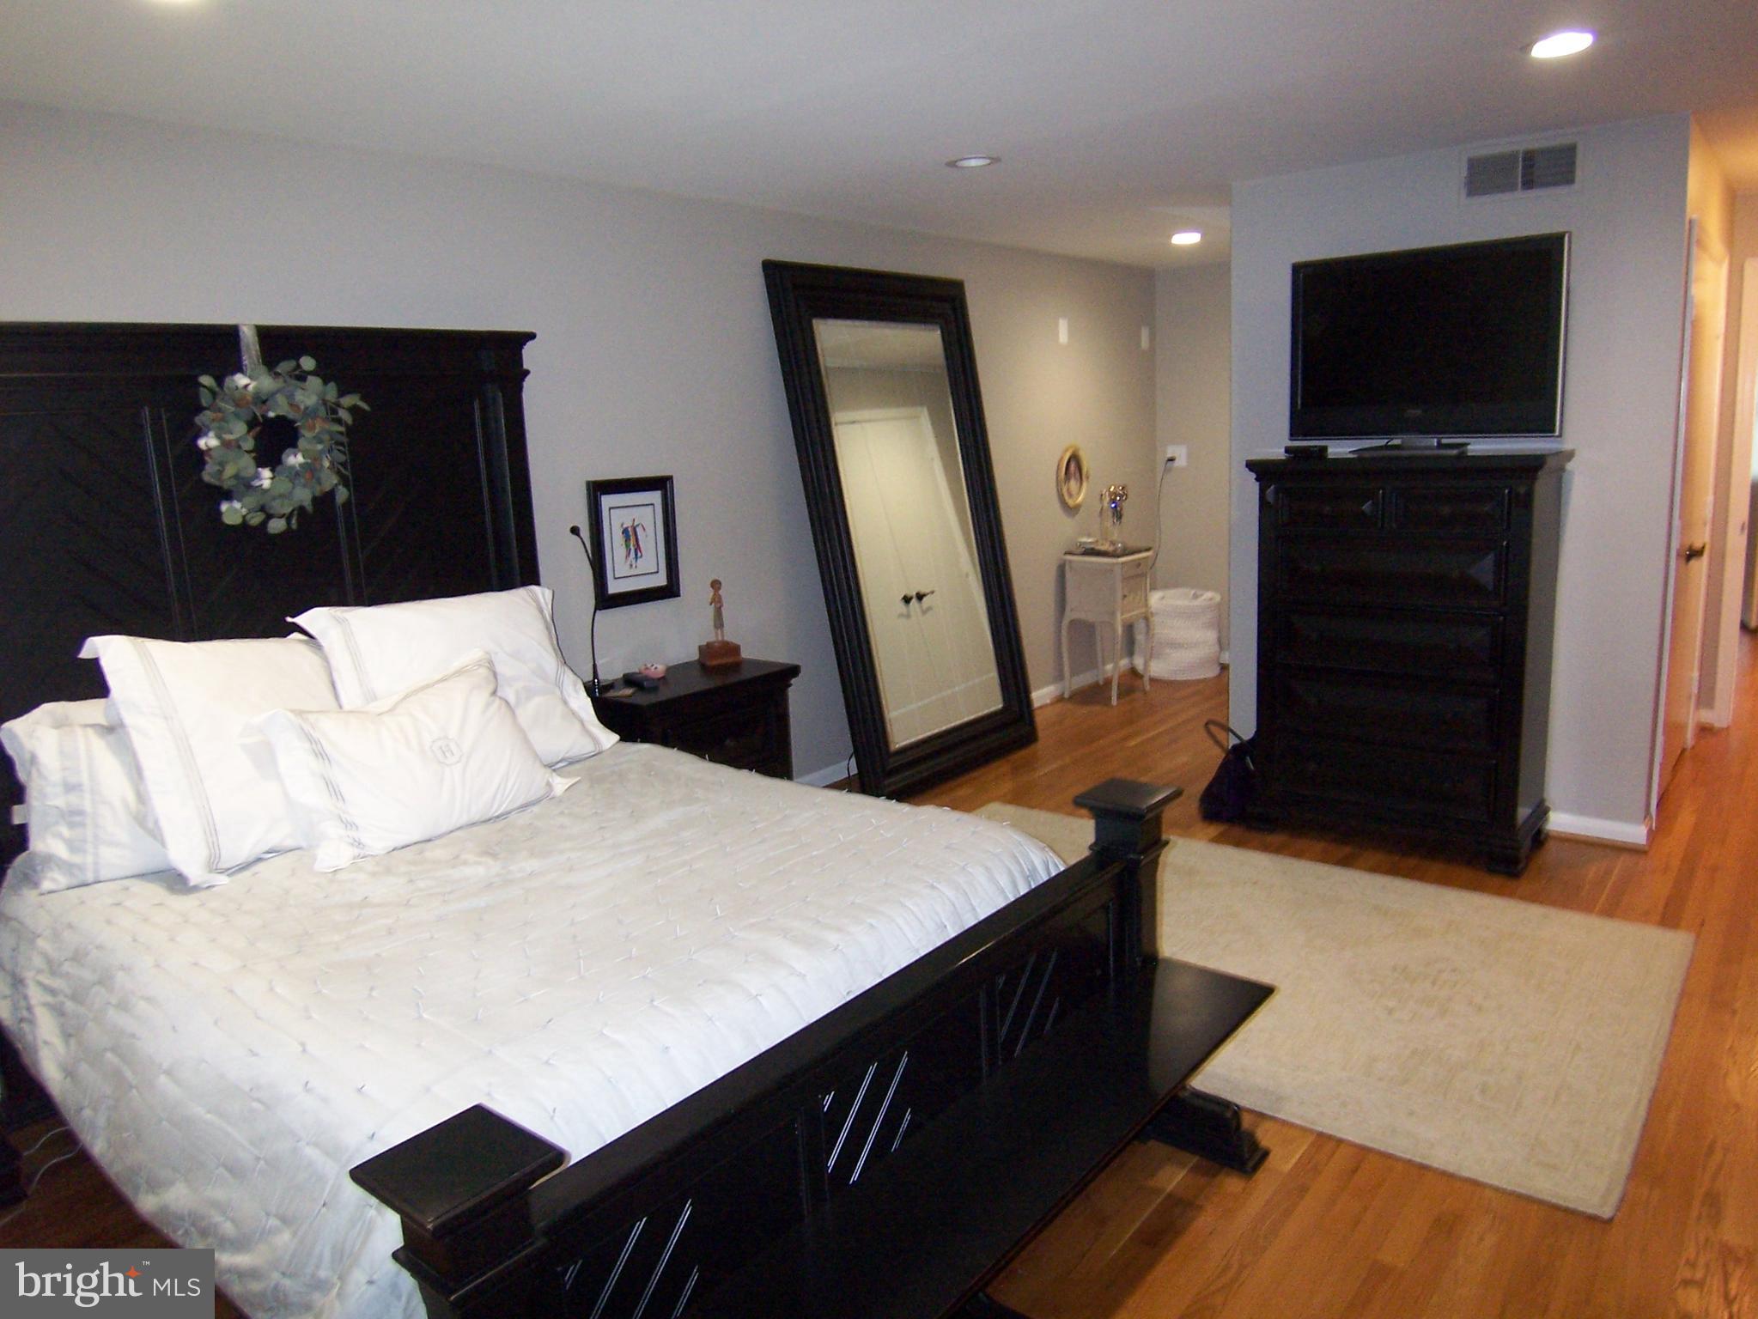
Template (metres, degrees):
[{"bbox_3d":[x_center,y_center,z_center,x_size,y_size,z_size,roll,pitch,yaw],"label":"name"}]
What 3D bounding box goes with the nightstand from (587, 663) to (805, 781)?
[{"bbox_3d":[-0.666,0.413,4.166,0.442,0.710,0.705,6,14,40],"label":"nightstand"}]

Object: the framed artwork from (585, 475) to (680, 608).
[{"bbox_3d":[-0.896,-0.434,4.297,0.028,0.458,0.388,7,15,40],"label":"framed artwork"}]

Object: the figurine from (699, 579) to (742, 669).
[{"bbox_3d":[-0.625,-0.147,4.520,0.125,0.320,0.125,-8,12,-25],"label":"figurine"}]

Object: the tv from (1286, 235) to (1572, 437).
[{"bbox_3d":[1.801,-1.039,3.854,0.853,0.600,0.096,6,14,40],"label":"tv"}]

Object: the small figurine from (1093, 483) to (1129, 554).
[{"bbox_3d":[1.276,-0.773,6.429,0.129,0.378,0.149,6,14,40],"label":"small figurine"}]

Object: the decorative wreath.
[{"bbox_3d":[-1.627,-0.584,3.174,0.110,0.455,0.440,7,15,40],"label":"decorative wreath"}]

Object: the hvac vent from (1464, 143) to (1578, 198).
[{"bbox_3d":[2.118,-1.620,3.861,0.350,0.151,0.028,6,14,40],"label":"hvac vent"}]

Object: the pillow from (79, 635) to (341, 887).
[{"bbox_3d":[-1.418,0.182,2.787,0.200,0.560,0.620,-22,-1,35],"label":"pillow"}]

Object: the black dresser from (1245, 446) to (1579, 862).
[{"bbox_3d":[1.843,-0.037,4.120,0.944,1.339,0.497,6,14,40],"label":"black dresser"}]

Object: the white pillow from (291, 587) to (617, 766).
[{"bbox_3d":[-1.137,0.073,3.263,0.200,0.530,0.790,-29,-7,39],"label":"white pillow"}]

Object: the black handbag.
[{"bbox_3d":[1.418,0.435,4.649,0.220,0.355,0.300,7,15,40],"label":"black handbag"}]

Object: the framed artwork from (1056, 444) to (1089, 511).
[{"bbox_3d":[1.077,-1.006,6.445,0.035,0.357,0.278,6,14,40],"label":"framed artwork"}]

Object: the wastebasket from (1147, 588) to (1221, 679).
[{"bbox_3d":[1.856,-0.165,7.232,0.510,0.485,0.510,7,15,40],"label":"wastebasket"}]

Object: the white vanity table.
[{"bbox_3d":[1.278,-0.193,6.517,0.358,0.803,0.422,6,14,40],"label":"white vanity table"}]

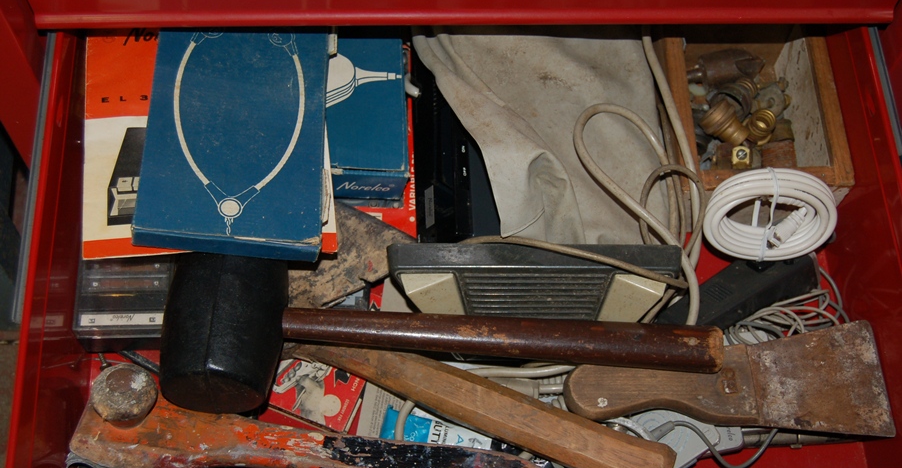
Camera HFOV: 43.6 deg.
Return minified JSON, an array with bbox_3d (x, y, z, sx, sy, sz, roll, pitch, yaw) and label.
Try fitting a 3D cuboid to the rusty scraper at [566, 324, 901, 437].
[{"bbox_3d":[0.182,0.098,0.749,0.217,0.024,0.079,-1,66,-4],"label":"rusty scraper"}]

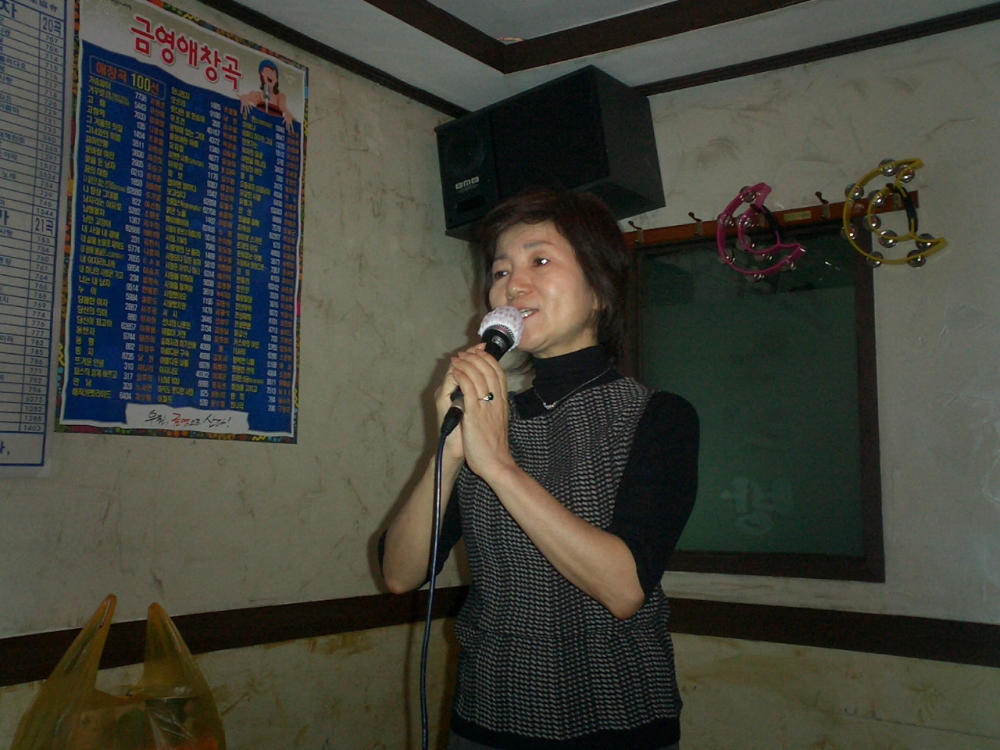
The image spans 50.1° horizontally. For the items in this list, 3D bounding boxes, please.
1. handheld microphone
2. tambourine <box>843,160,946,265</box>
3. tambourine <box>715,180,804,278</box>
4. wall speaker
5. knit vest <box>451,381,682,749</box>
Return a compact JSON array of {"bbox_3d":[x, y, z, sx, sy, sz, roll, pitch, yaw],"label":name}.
[{"bbox_3d":[-0.025,-0.006,1.262,0.056,0.056,0.230,-8,35,30],"label":"handheld microphone"},{"bbox_3d":[0.914,-0.373,2.484,0.223,0.237,0.045,-3,-7,36],"label":"tambourine"},{"bbox_3d":[0.652,-0.361,2.672,0.225,0.234,0.045,-3,-7,36],"label":"tambourine"},{"bbox_3d":[0.132,-0.568,2.910,0.505,0.302,0.306,-13,-11,34],"label":"wall speaker"},{"bbox_3d":[0.092,0.248,1.520,0.350,0.482,0.260,-3,-7,32],"label":"knit vest"}]

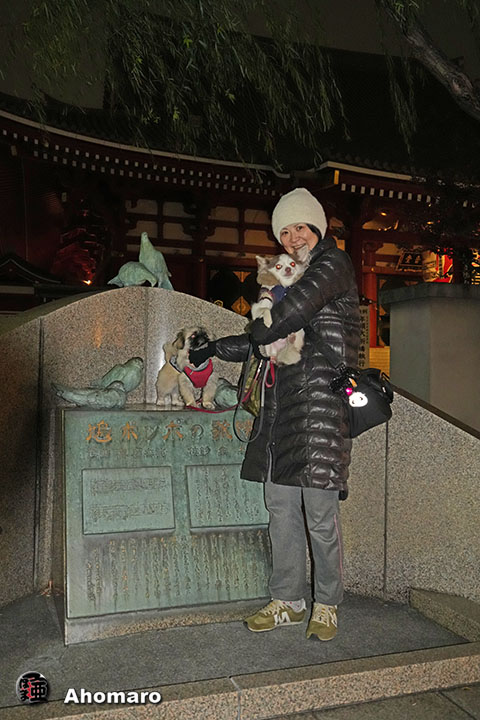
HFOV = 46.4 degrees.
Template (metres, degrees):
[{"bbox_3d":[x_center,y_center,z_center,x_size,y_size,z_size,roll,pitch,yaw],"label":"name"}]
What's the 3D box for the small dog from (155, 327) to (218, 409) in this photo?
[{"bbox_3d":[-0.237,0.033,2.480,0.180,0.355,0.330,2,-1,-38],"label":"small dog"}]

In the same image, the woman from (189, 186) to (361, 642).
[{"bbox_3d":[0.127,0.164,2.143,0.430,1.620,0.650,2,-1,-40],"label":"woman"}]

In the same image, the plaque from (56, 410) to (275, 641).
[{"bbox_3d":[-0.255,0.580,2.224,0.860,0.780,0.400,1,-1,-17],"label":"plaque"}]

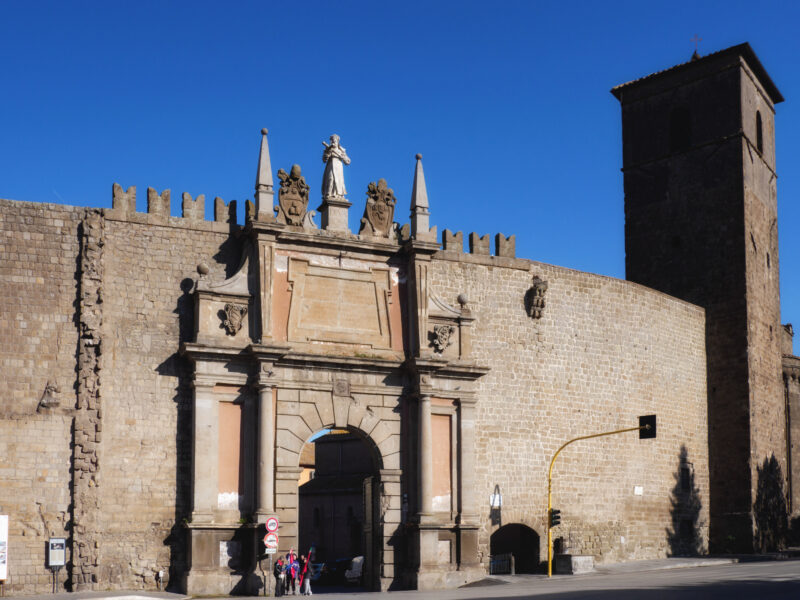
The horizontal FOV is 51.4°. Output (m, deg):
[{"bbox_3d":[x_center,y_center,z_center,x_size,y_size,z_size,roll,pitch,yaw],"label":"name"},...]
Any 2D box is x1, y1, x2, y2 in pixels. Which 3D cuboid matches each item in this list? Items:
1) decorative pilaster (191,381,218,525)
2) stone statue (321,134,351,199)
[{"bbox_3d":[-8.422,6.440,35.867,0.950,5.888,0.400,3,-9,-21],"label":"decorative pilaster"},{"bbox_3d":[-3.097,-6.394,39.951,1.199,2.784,0.900,3,-9,-21],"label":"stone statue"}]

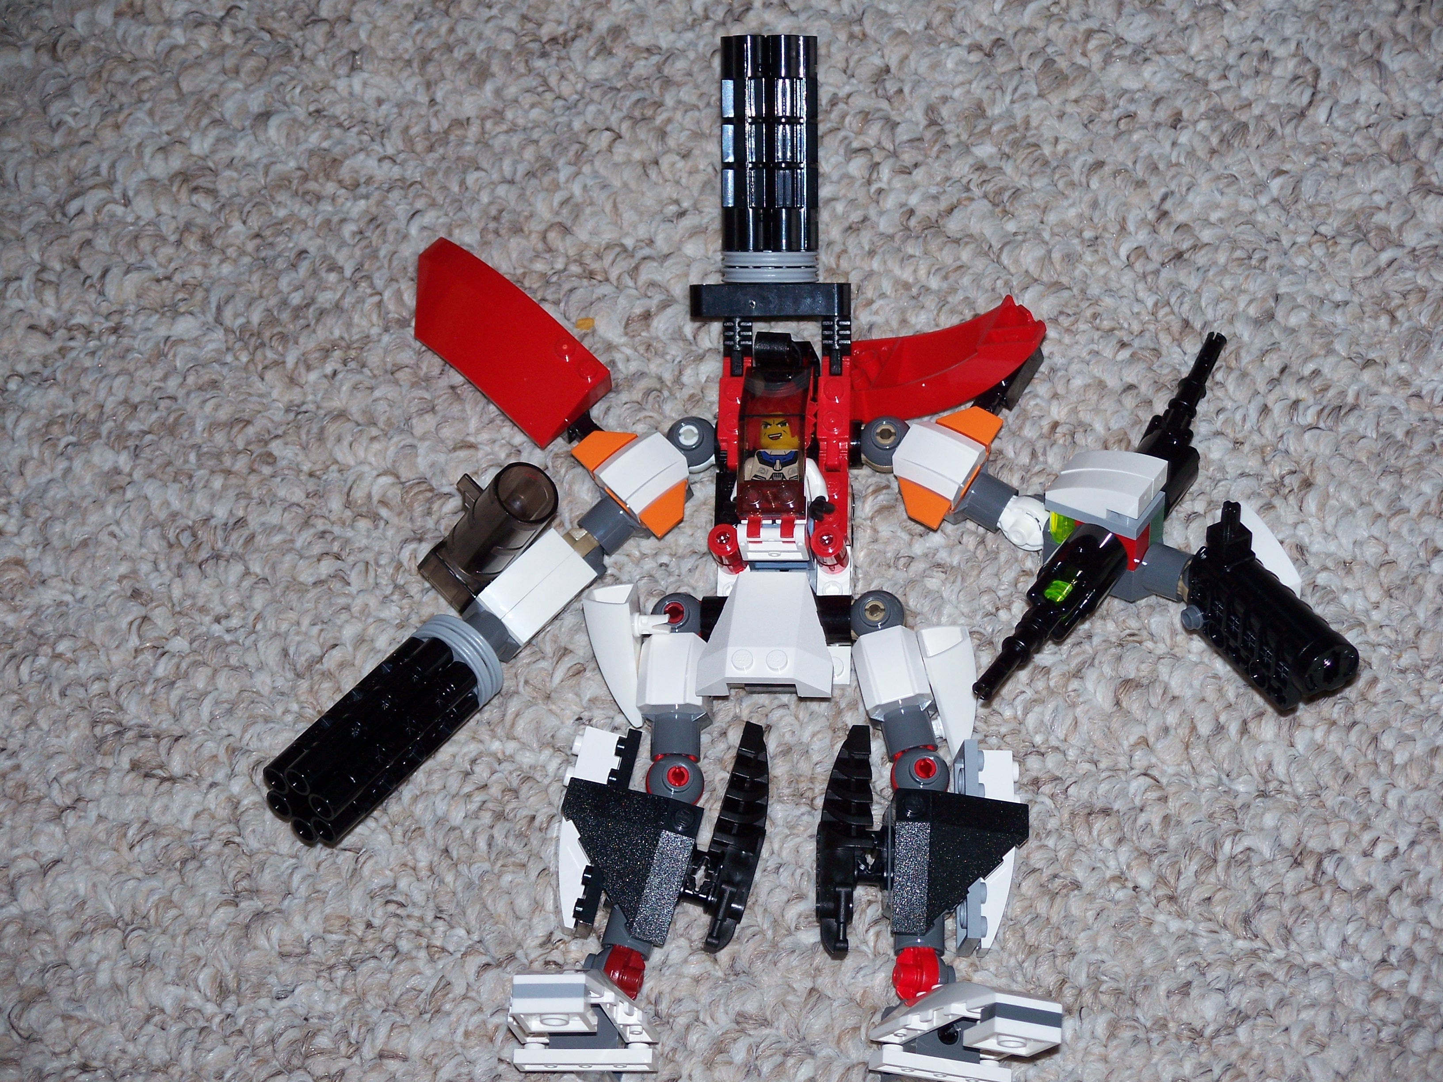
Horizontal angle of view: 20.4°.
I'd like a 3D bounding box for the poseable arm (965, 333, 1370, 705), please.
[{"bbox_3d":[0.105,-0.009,0.957,0.090,0.045,0.094,0,71,0],"label":"poseable arm"}]

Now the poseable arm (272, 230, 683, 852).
[{"bbox_3d":[-0.078,-0.004,0.954,0.130,0.048,0.096,-42,76,-13],"label":"poseable arm"}]

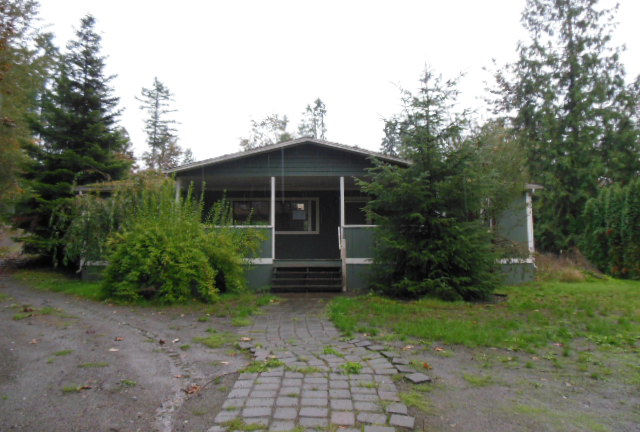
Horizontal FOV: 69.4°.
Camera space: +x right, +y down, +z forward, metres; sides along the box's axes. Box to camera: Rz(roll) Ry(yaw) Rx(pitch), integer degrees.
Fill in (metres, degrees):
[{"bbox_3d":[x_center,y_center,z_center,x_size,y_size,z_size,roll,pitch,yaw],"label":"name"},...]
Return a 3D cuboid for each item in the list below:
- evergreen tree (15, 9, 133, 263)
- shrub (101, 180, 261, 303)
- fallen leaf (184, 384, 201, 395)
[{"bbox_3d":[-10.043,-3.202,18.900,4.747,10.569,4.600,0,-5,0],"label":"evergreen tree"},{"bbox_3d":[-3.311,0.558,10.899,3.723,2.632,2.900,0,-5,0],"label":"shrub"},{"bbox_3d":[-1.250,1.692,4.449,0.160,0.040,0.160,0,-5,0],"label":"fallen leaf"}]

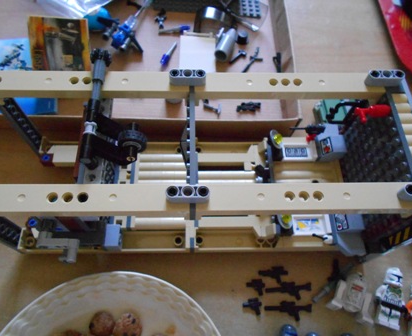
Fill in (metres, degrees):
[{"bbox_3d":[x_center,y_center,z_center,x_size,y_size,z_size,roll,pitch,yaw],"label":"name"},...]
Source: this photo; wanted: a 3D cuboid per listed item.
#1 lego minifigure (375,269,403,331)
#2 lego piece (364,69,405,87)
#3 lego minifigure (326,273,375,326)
[{"bbox_3d":[0.138,0.095,0.250,0.024,0.013,0.042,18,65,6],"label":"lego minifigure"},{"bbox_3d":[0.117,-0.058,0.220,0.024,0.008,0.008,0,64,-3],"label":"lego piece"},{"bbox_3d":[0.107,0.096,0.248,0.028,0.015,0.030,22,65,8],"label":"lego minifigure"}]

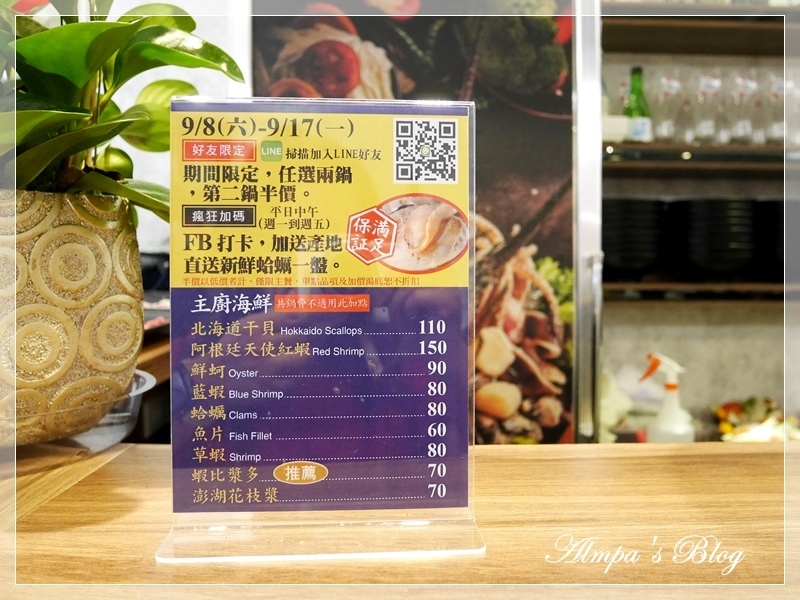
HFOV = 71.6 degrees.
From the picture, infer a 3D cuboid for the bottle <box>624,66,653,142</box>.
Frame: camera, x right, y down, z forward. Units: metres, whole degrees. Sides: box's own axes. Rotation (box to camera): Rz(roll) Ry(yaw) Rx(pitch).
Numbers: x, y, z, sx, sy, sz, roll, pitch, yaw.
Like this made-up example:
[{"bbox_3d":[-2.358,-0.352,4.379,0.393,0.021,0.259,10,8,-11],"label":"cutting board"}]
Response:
[{"bbox_3d":[0.651,-0.530,1.515,0.071,0.219,0.071,0,1,17],"label":"bottle"}]

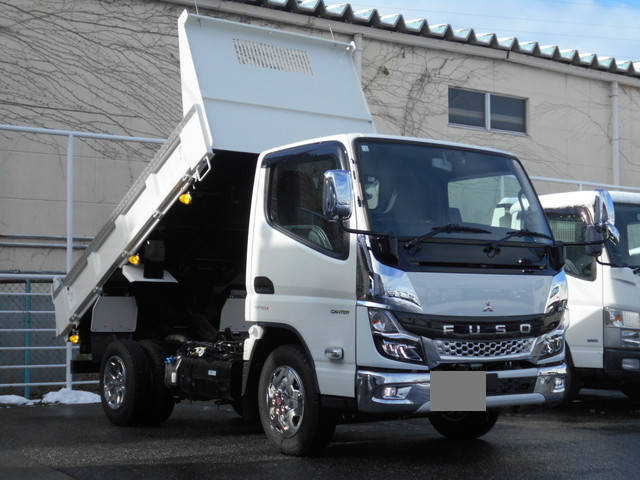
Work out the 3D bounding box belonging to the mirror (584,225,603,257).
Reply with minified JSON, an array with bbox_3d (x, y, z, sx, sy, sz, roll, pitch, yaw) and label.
[{"bbox_3d":[2.365,0.004,9.277,0.162,0.278,0.086,1,-4,-14],"label":"mirror"}]

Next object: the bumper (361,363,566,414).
[{"bbox_3d":[0.966,0.889,6.422,1.690,0.253,0.253,3,-5,-34],"label":"bumper"}]

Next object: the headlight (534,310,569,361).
[{"bbox_3d":[1.471,0.609,6.846,0.310,0.320,0.190,3,-5,-35],"label":"headlight"}]

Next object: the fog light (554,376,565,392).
[{"bbox_3d":[1.519,0.926,6.860,0.110,0.105,0.090,3,-5,-35],"label":"fog light"}]

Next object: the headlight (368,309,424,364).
[{"bbox_3d":[0.436,0.552,6.118,0.344,0.309,0.192,3,-5,-34],"label":"headlight"}]

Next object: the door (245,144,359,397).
[{"bbox_3d":[-0.091,0.179,6.637,0.170,1.520,1.180,3,-5,-35],"label":"door"}]

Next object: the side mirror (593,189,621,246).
[{"bbox_3d":[1.892,-0.149,7.126,0.190,0.360,0.130,3,-5,-35],"label":"side mirror"}]

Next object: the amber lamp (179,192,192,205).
[{"bbox_3d":[-0.991,-0.298,7.923,0.076,0.081,0.096,3,-30,-34],"label":"amber lamp"}]

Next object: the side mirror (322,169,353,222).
[{"bbox_3d":[0.097,-0.248,5.887,0.162,0.288,0.091,1,-4,-19],"label":"side mirror"}]

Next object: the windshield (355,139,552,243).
[{"bbox_3d":[0.870,-0.300,6.645,1.488,0.678,0.162,3,-28,-34],"label":"windshield"}]

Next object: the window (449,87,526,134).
[{"bbox_3d":[2.749,-2.121,17.600,1.700,0.620,0.120,3,-5,-35],"label":"window"}]

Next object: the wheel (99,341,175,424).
[{"bbox_3d":[-1.491,1.180,8.904,0.435,0.698,0.698,3,-5,-34],"label":"wheel"}]

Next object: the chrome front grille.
[{"bbox_3d":[0.986,0.649,6.402,0.810,0.145,0.100,3,-5,-35],"label":"chrome front grille"}]

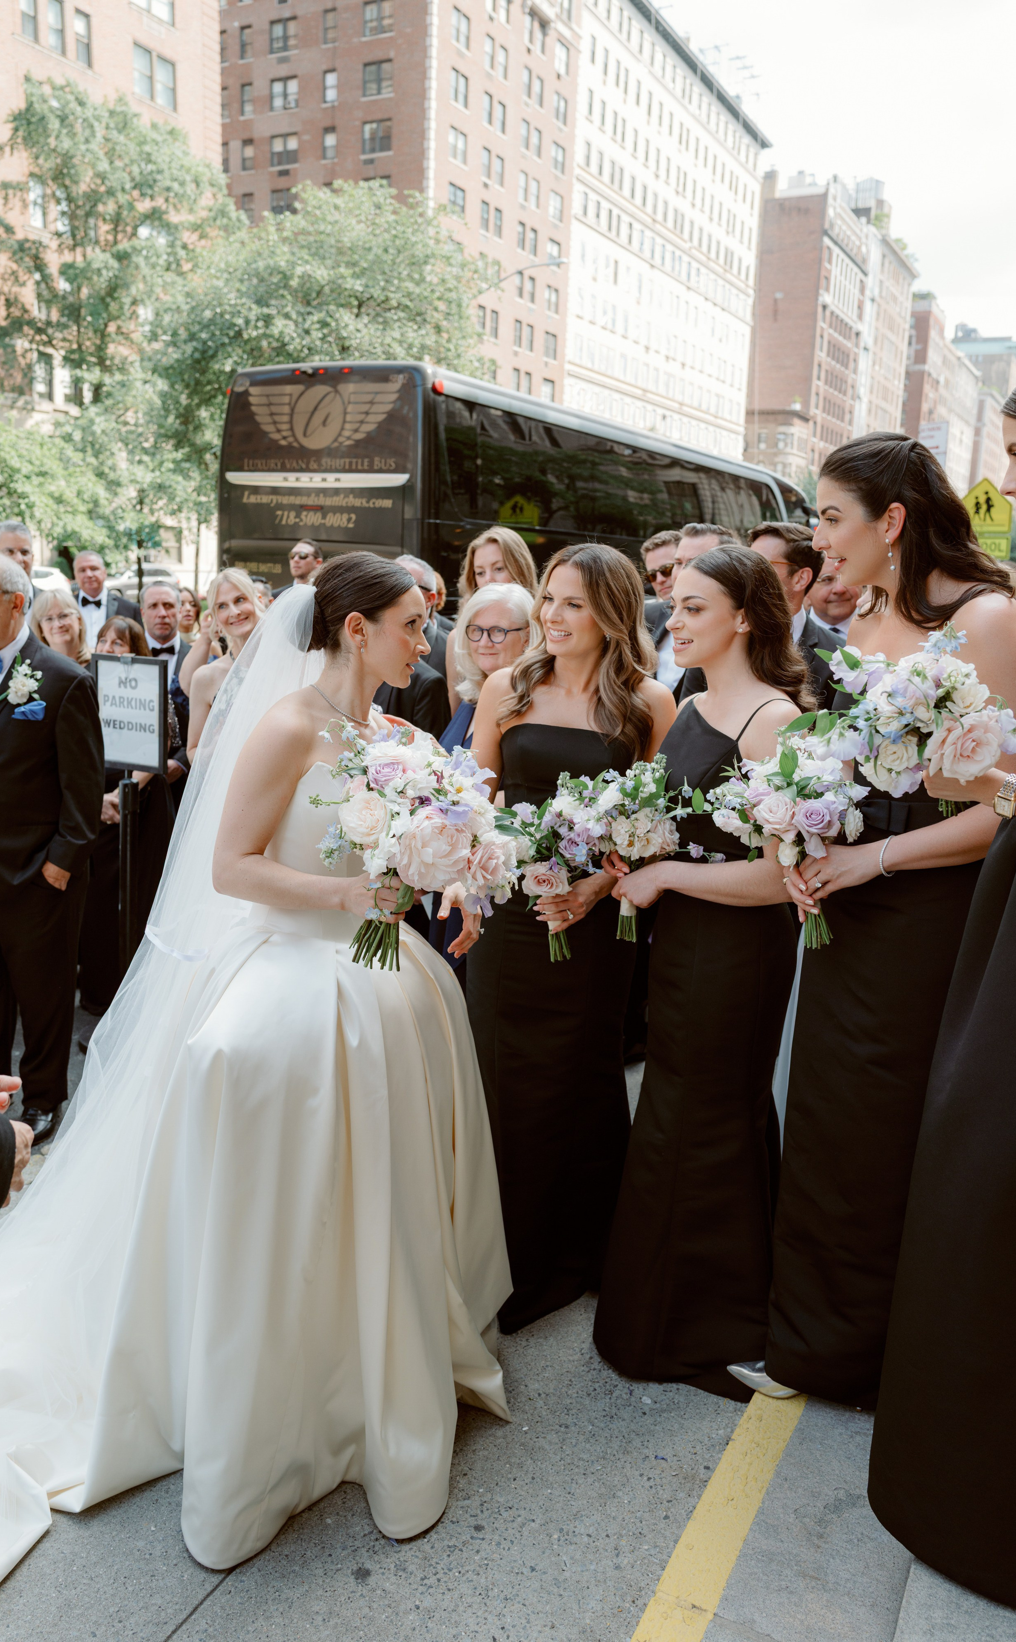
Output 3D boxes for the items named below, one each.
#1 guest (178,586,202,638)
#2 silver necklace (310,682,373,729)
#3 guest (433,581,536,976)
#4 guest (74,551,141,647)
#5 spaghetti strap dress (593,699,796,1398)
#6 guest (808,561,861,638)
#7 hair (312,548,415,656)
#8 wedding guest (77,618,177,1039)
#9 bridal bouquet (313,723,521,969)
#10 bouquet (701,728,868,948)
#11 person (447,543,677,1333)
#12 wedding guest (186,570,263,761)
[{"bbox_3d":[-1.642,-0.399,6.663,0.460,1.620,0.300,4,12,11],"label":"guest"},{"bbox_3d":[-0.272,-0.192,2.110,0.115,0.080,0.130,4,11,9],"label":"silver necklace"},{"bbox_3d":[-0.065,0.205,3.250,0.460,1.610,0.300,3,11,5],"label":"guest"},{"bbox_3d":[-2.050,-0.436,6.380,0.540,1.790,0.330,-1,12,-12],"label":"guest"},{"bbox_3d":[0.425,0.461,2.649,0.420,1.437,0.450,-8,15,-38],"label":"spaghetti strap dress"},{"bbox_3d":[1.054,-0.044,4.430,0.540,1.790,0.330,3,12,7],"label":"guest"},{"bbox_3d":[-0.235,-0.354,2.080,0.180,0.170,0.165,0,11,-12],"label":"hair"},{"bbox_3d":[-1.422,0.000,4.667,0.470,1.550,0.320,3,12,6],"label":"wedding guest"},{"bbox_3d":[-0.153,0.037,2.100,0.330,0.385,0.280,-1,12,-14],"label":"bridal bouquet"},{"bbox_3d":[0.426,0.027,1.970,0.240,0.330,0.220,7,23,37],"label":"bouquet"},{"bbox_3d":[0.115,0.270,2.740,0.470,1.700,0.390,5,11,16],"label":"person"},{"bbox_3d":[-1.016,-0.062,4.721,0.450,1.700,0.300,-2,12,-17],"label":"wedding guest"}]

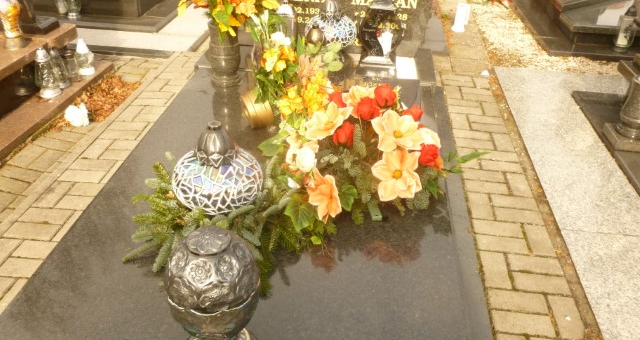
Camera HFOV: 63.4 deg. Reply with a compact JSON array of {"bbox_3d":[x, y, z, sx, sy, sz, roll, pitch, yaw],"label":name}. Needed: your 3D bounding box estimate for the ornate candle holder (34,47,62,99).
[{"bbox_3d":[-1.558,-0.557,2.954,0.121,0.287,0.121,4,33,5],"label":"ornate candle holder"}]

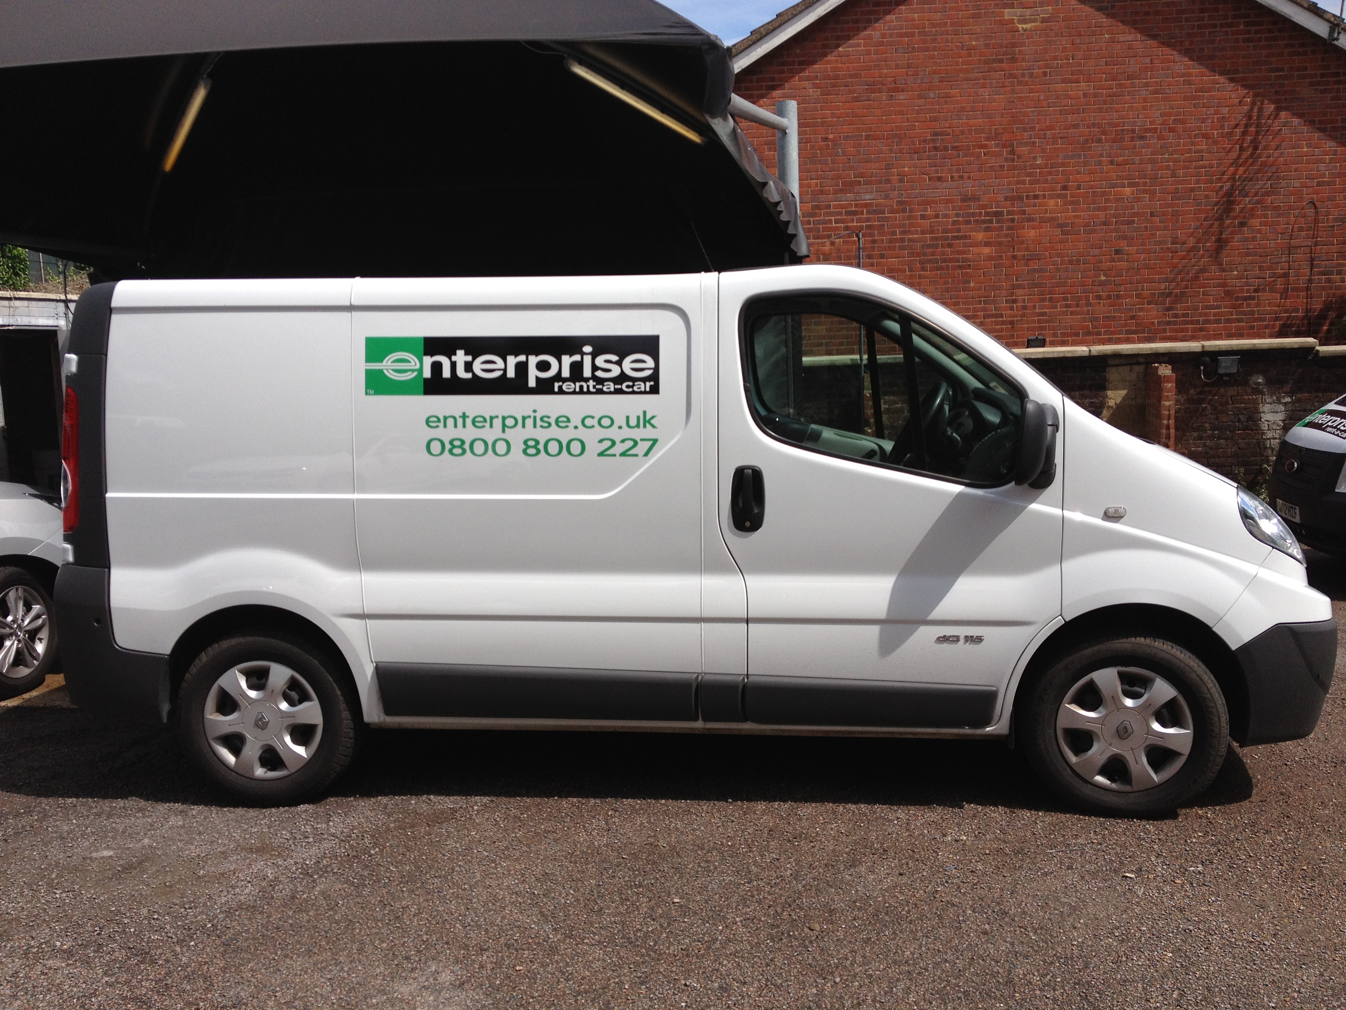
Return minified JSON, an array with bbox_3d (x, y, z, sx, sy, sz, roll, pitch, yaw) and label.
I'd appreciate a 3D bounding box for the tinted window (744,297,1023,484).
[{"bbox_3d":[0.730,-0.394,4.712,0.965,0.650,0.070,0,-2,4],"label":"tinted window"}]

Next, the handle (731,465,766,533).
[{"bbox_3d":[0.258,-0.021,4.709,0.122,0.235,0.060,0,7,4],"label":"handle"}]

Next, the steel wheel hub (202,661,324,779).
[{"bbox_3d":[-1.502,0.791,5.027,0.447,0.447,0.090,0,7,4],"label":"steel wheel hub"}]

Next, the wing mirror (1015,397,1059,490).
[{"bbox_3d":[1.212,-0.202,4.547,0.135,0.290,0.215,0,7,4],"label":"wing mirror"}]

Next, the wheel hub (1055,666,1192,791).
[{"bbox_3d":[1.590,0.783,4.788,0.447,0.447,0.090,1,7,12],"label":"wheel hub"}]

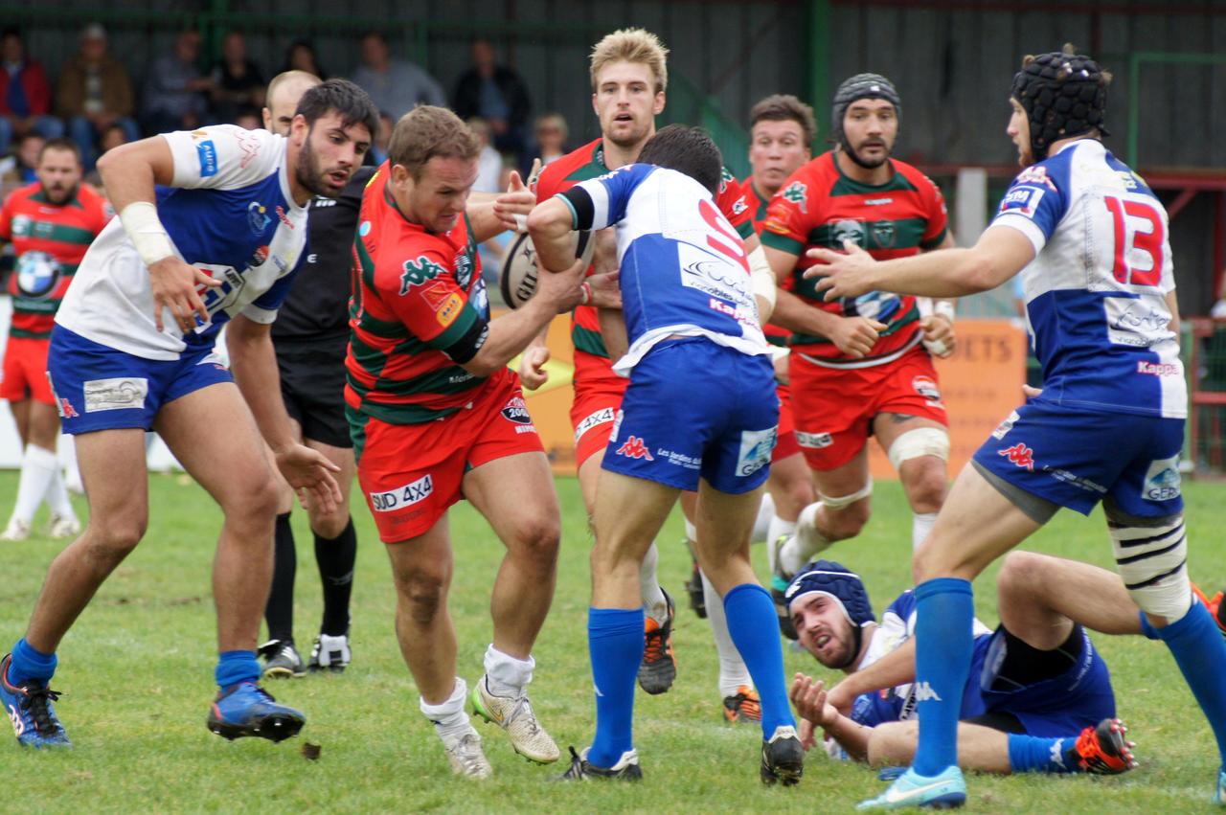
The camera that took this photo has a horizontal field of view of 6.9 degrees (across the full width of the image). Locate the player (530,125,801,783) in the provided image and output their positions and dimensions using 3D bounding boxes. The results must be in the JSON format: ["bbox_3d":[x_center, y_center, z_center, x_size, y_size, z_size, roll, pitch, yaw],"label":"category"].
[{"bbox_3d":[0.119,0.107,23.300,0.580,1.500,0.640,0,1,-25],"label":"player"}]

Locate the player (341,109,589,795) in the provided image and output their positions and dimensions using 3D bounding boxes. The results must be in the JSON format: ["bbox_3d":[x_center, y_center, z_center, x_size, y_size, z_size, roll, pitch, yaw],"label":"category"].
[{"bbox_3d":[-0.313,0.079,23.400,0.680,1.540,0.620,1,1,37],"label":"player"}]

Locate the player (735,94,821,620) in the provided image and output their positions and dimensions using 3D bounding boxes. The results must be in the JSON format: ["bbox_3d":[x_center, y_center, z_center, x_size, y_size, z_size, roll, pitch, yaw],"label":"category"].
[{"bbox_3d":[0.477,-0.108,30.200,0.570,1.650,0.660,0,1,-6],"label":"player"}]

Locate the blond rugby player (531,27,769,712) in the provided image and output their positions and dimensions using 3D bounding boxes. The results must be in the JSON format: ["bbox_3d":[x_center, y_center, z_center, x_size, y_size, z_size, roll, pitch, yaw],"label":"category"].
[{"bbox_3d":[0.090,-0.082,25.600,0.630,1.740,0.620,0,1,2],"label":"blond rugby player"}]

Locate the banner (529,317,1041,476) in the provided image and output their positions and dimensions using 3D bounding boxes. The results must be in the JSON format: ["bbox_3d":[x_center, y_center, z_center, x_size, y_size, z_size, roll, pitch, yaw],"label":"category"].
[{"bbox_3d":[0.803,-0.066,54.000,2.800,0.890,0.060,0,1,0],"label":"banner"}]

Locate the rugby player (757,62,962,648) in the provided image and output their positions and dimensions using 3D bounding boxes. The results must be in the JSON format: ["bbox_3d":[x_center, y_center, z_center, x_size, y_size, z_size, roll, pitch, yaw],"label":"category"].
[{"bbox_3d":[0.681,-0.103,28.200,0.570,1.670,0.720,0,1,-13],"label":"rugby player"}]

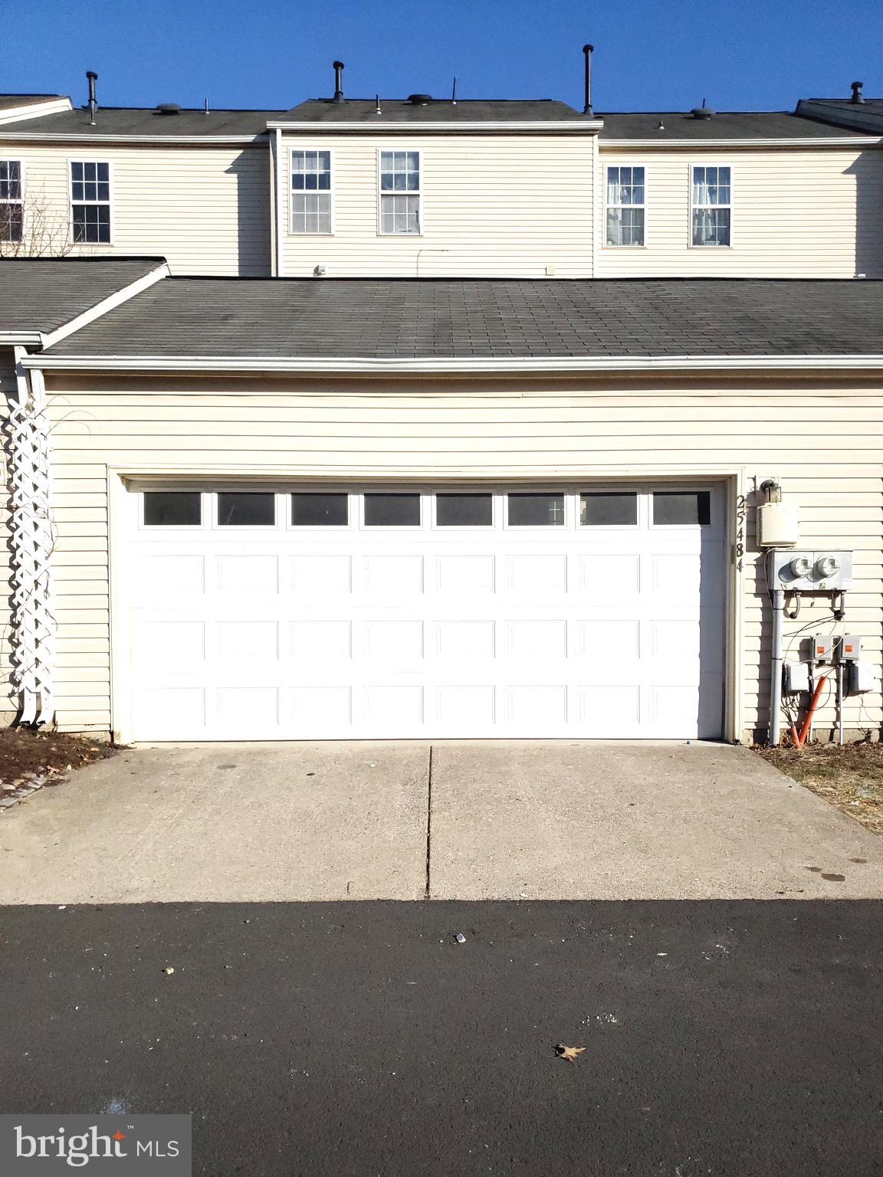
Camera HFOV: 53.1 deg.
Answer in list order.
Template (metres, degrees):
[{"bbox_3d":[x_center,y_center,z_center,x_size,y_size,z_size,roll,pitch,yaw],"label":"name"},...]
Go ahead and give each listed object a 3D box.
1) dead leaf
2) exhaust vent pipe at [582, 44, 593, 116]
[{"bbox_3d":[0.408,1.470,2.799,0.094,0.025,0.075,0,2,0],"label":"dead leaf"},{"bbox_3d":[2.817,-9.770,17.000,0.205,1.390,0.205,0,2,0],"label":"exhaust vent pipe"}]

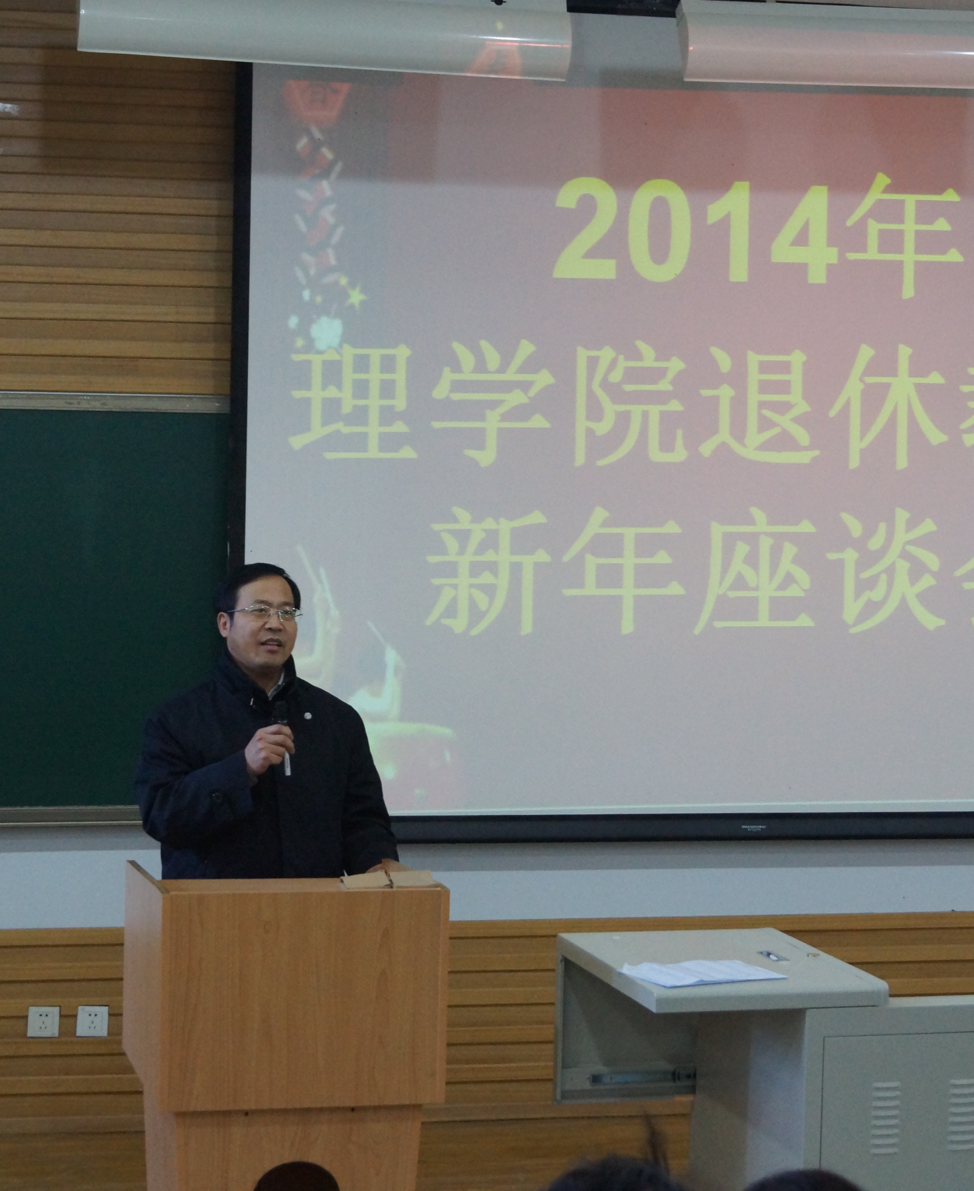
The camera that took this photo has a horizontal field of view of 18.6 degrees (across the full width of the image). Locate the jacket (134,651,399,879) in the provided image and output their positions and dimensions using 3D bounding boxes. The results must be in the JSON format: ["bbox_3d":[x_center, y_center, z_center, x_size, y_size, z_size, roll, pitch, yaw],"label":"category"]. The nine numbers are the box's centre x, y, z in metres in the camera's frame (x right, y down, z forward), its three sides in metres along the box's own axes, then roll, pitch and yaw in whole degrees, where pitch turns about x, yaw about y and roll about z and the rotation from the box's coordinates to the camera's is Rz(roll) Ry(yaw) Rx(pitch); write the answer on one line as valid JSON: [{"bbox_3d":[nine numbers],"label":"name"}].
[{"bbox_3d":[-0.483,0.520,6.505,0.550,0.780,0.380,0,4,-16],"label":"jacket"}]

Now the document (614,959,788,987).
[{"bbox_3d":[0.463,0.811,6.396,0.300,0.015,0.212,-1,4,-28],"label":"document"}]

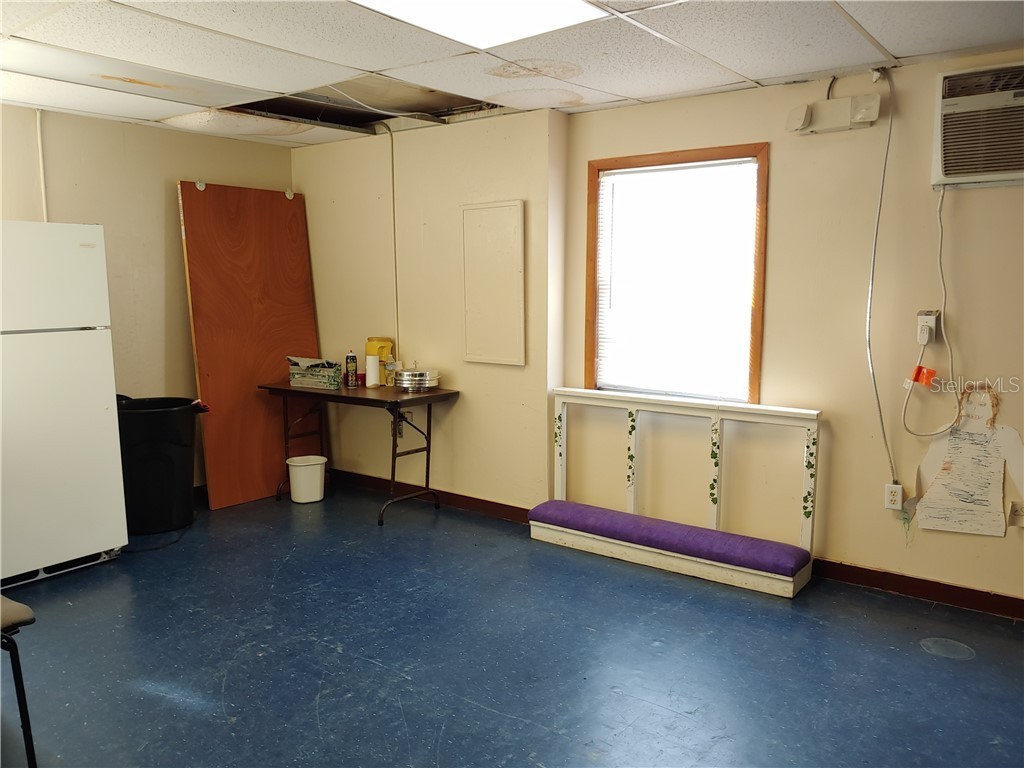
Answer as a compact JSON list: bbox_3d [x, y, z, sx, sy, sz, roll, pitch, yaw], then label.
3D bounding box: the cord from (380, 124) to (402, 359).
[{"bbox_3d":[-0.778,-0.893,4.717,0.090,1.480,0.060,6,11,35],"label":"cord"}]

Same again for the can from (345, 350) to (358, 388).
[{"bbox_3d":[-1.040,-0.094,4.784,0.068,0.236,0.068,-2,9,-12],"label":"can"}]

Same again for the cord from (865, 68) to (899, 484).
[{"bbox_3d":[1.662,-0.450,3.264,0.180,1.830,0.060,6,11,35],"label":"cord"}]

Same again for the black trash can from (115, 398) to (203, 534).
[{"bbox_3d":[-2.119,0.471,4.338,0.560,0.710,0.560,-5,10,-26],"label":"black trash can"}]

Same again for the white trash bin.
[{"bbox_3d":[-1.363,0.637,4.894,0.285,0.285,0.205,-4,9,-21],"label":"white trash bin"}]

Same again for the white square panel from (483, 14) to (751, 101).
[{"bbox_3d":[0.496,-1.353,3.161,0.610,0.020,1.180,6,11,35],"label":"white square panel"}]

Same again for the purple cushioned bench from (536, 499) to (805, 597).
[{"bbox_3d":[0.780,0.820,3.886,1.455,0.192,0.285,6,11,35],"label":"purple cushioned bench"}]

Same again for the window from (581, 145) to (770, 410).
[{"bbox_3d":[0.823,-0.546,3.880,1.000,1.300,0.050,6,11,35],"label":"window"}]

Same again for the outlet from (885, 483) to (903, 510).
[{"bbox_3d":[1.749,0.520,3.390,0.071,0.116,0.020,6,11,35],"label":"outlet"}]

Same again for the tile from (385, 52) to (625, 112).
[{"bbox_3d":[-0.003,-1.399,3.483,0.600,0.020,1.110,6,11,35],"label":"tile"}]

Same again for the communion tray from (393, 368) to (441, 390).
[{"bbox_3d":[-0.598,-0.024,4.637,0.285,0.135,0.285,-2,9,-7],"label":"communion tray"}]

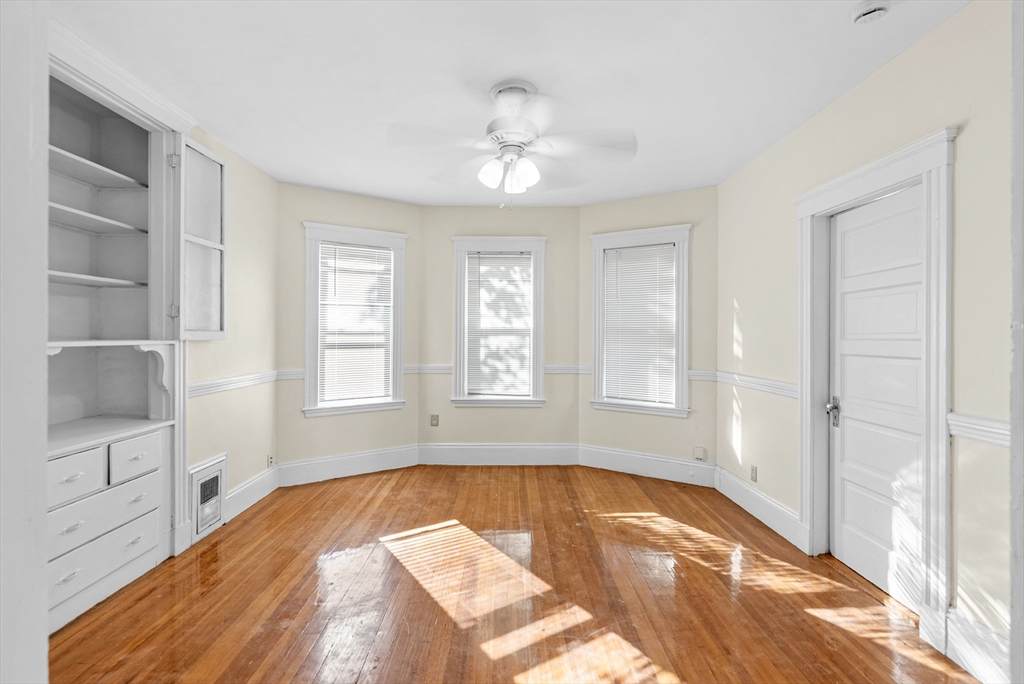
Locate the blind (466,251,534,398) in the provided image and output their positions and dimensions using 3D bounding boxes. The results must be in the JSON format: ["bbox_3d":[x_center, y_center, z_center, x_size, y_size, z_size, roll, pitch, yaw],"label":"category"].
[{"bbox_3d":[-0.123,-0.182,4.659,0.670,1.480,0.040,0,1,0],"label":"blind"}]

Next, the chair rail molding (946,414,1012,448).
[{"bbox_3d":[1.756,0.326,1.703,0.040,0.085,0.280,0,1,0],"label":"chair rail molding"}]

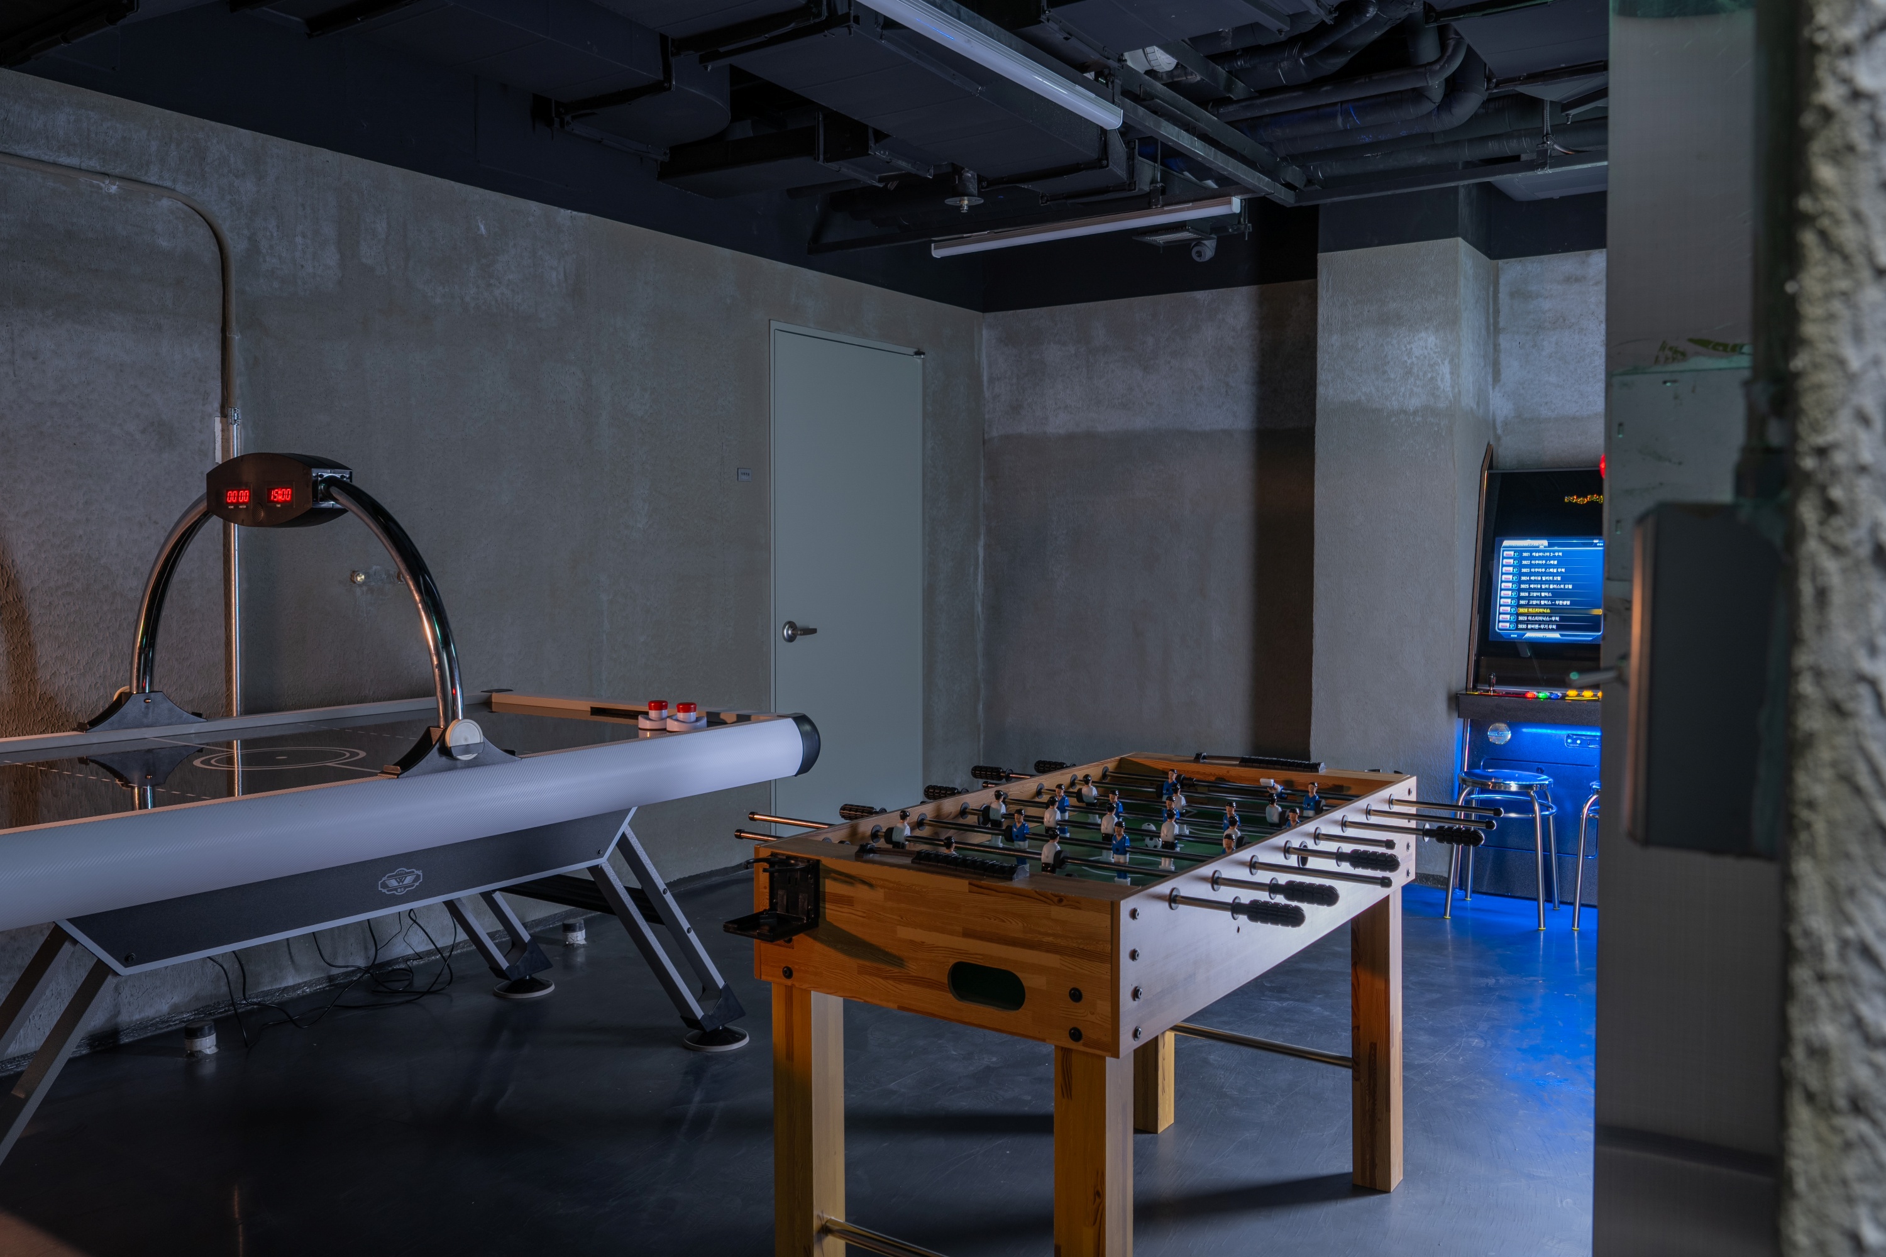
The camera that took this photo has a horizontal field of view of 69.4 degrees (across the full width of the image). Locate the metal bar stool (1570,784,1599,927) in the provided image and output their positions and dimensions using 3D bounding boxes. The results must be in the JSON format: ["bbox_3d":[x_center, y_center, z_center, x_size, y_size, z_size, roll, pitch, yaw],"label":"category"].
[{"bbox_3d":[2.260,0.739,4.447,0.320,0.457,0.320,2,4,31],"label":"metal bar stool"}]

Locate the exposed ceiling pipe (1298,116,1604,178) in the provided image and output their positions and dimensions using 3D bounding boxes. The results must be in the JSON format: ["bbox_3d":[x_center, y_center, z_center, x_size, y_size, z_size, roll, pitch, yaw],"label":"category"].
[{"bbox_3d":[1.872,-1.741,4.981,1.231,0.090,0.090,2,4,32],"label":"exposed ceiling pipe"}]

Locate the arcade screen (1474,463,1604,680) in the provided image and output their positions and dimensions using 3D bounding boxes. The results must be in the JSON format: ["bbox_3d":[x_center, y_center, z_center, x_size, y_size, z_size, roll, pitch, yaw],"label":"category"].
[{"bbox_3d":[2.280,-0.180,4.811,0.690,0.800,0.090,2,-9,31],"label":"arcade screen"}]

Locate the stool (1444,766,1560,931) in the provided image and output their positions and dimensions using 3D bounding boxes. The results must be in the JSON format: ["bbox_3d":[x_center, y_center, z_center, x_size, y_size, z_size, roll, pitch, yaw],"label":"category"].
[{"bbox_3d":[1.885,0.732,4.567,0.320,0.457,0.320,2,4,31],"label":"stool"}]

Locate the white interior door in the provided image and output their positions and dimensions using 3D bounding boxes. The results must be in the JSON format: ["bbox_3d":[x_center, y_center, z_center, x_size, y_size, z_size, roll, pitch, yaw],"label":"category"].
[{"bbox_3d":[-0.387,-0.170,5.825,0.070,2.110,0.980,2,4,36],"label":"white interior door"}]

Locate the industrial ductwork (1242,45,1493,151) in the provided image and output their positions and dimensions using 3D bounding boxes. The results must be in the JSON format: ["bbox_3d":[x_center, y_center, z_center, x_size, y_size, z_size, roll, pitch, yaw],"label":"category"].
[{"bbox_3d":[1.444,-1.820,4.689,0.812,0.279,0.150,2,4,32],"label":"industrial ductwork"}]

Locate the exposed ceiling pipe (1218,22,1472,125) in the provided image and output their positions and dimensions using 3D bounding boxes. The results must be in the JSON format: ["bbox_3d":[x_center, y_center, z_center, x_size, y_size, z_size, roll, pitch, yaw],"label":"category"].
[{"bbox_3d":[1.237,-1.752,4.294,0.786,0.177,0.090,2,4,32],"label":"exposed ceiling pipe"}]

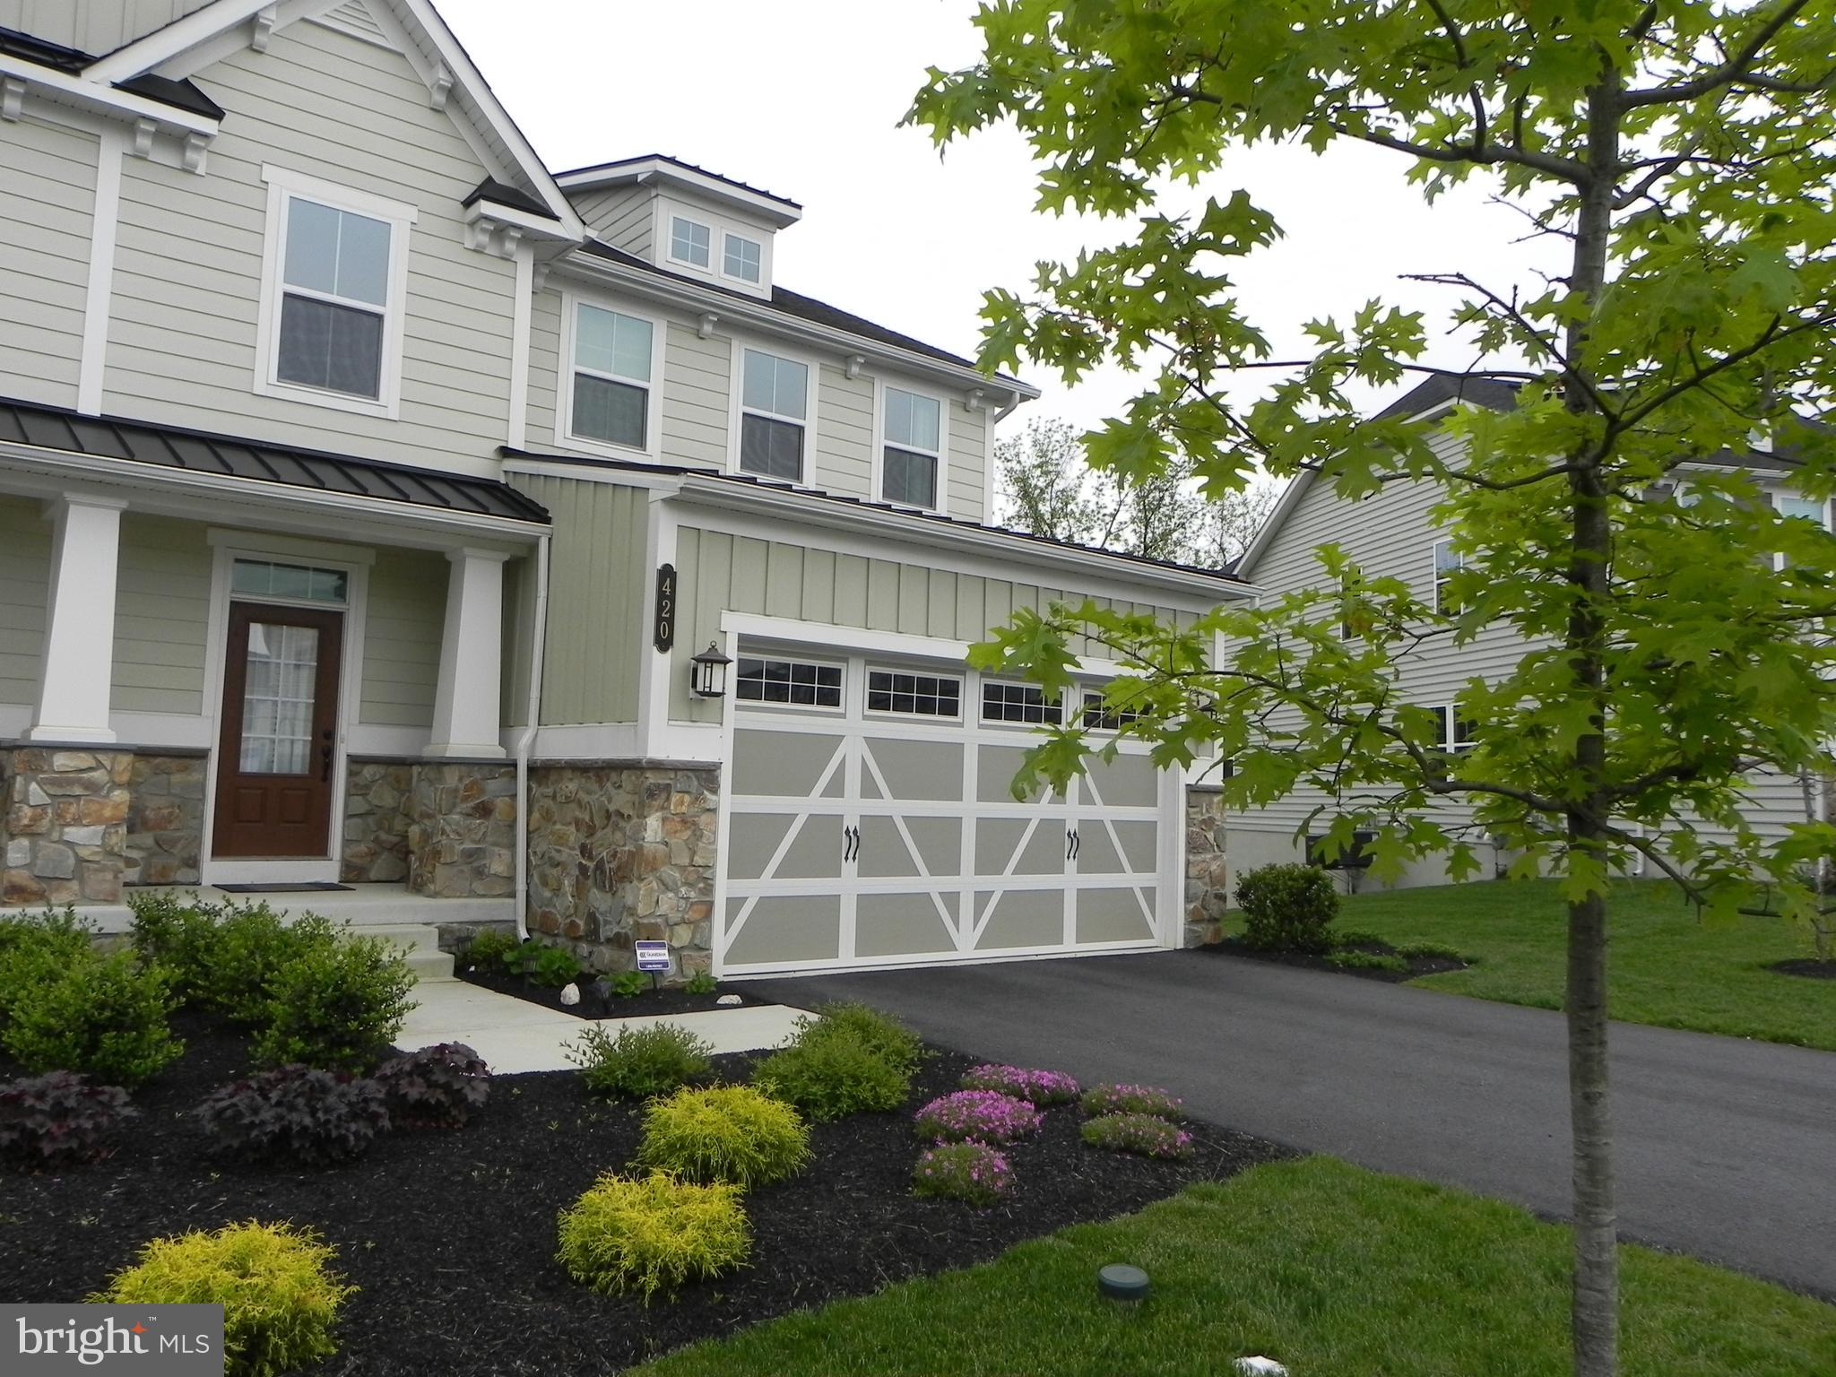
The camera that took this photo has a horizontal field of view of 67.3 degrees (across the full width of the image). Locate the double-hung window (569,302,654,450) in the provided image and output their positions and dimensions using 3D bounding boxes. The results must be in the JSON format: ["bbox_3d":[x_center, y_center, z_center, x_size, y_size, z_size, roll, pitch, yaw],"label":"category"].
[{"bbox_3d":[-2.902,-2.941,13.086,0.830,1.300,0.100,6,-6,-39],"label":"double-hung window"}]

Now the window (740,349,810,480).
[{"bbox_3d":[-1.501,-2.825,14.388,0.820,1.290,0.100,5,-5,-39],"label":"window"}]

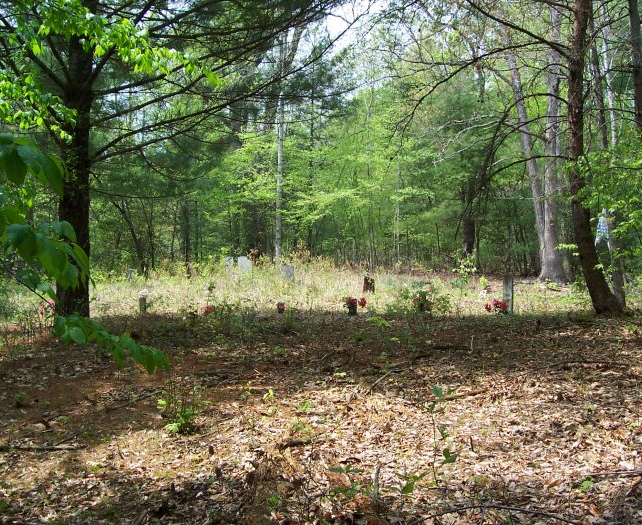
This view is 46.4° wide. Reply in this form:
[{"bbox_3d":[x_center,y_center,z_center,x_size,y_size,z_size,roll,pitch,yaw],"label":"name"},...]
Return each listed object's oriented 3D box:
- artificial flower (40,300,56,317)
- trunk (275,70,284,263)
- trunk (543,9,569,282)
[{"bbox_3d":[-5.410,0.910,14.800,0.310,0.310,0.270,0,1,0],"label":"artificial flower"},{"bbox_3d":[-1.711,-3.978,31.000,0.240,7.950,0.240,1,1,0],"label":"trunk"},{"bbox_3d":[7.898,-3.941,25.200,0.930,9.200,0.850,0,1,0],"label":"trunk"}]

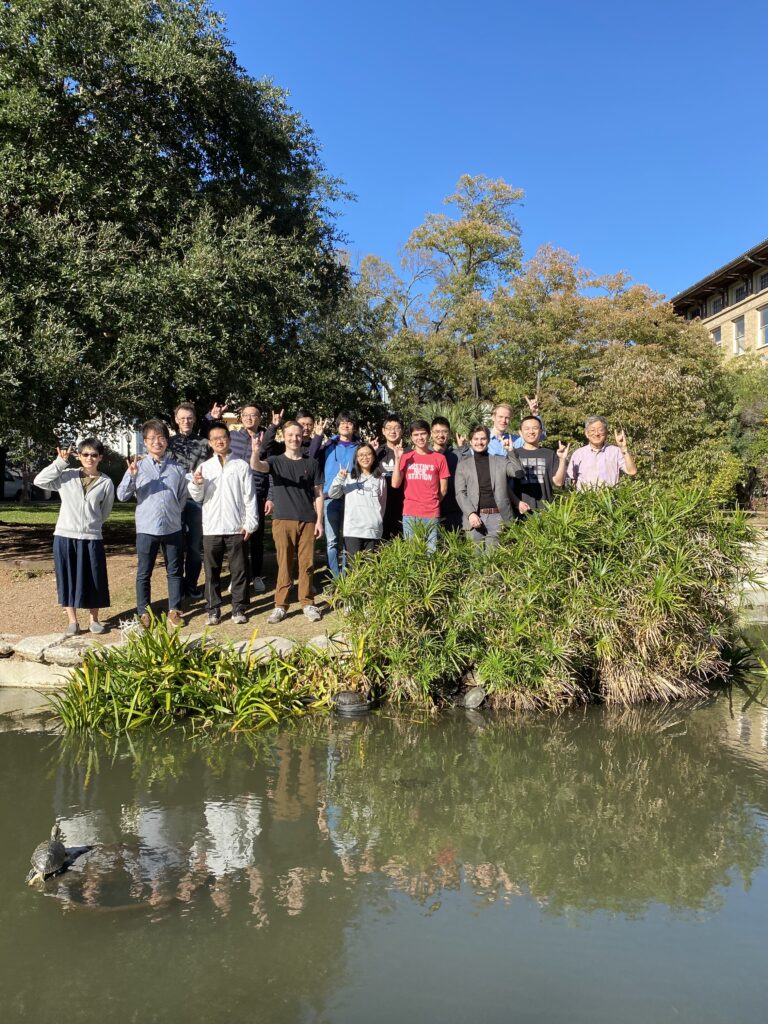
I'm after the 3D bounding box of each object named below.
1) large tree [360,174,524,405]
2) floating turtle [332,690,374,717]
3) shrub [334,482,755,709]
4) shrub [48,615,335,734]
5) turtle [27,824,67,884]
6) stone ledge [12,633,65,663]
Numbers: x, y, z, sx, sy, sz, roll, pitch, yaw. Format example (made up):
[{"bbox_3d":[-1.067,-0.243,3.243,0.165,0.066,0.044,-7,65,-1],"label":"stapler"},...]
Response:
[{"bbox_3d":[1.880,-4.703,24.907,5.000,10.400,5.000,0,1,0],"label":"large tree"},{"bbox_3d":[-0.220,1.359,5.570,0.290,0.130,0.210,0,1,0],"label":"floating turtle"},{"bbox_3d":[1.220,0.592,6.114,3.100,1.620,1.600,0,1,0],"label":"shrub"},{"bbox_3d":[-1.290,1.085,5.524,1.900,0.660,1.200,0,1,0],"label":"shrub"},{"bbox_3d":[-1.375,1.394,3.150,0.150,0.130,0.240,0,1,-12],"label":"turtle"},{"bbox_3d":[-2.820,1.108,6.325,0.420,0.190,0.360,0,1,0],"label":"stone ledge"}]

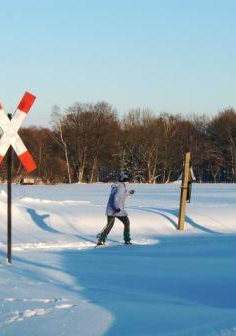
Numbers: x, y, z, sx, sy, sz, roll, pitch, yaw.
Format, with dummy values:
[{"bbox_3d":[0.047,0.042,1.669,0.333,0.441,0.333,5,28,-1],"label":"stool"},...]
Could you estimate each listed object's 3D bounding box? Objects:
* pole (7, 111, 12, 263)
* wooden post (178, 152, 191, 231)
[{"bbox_3d":[-1.508,0.286,13.700,0.060,2.110,0.060,0,0,0],"label":"pole"},{"bbox_3d":[1.627,0.573,24.000,0.140,1.920,0.140,6,0,14],"label":"wooden post"}]

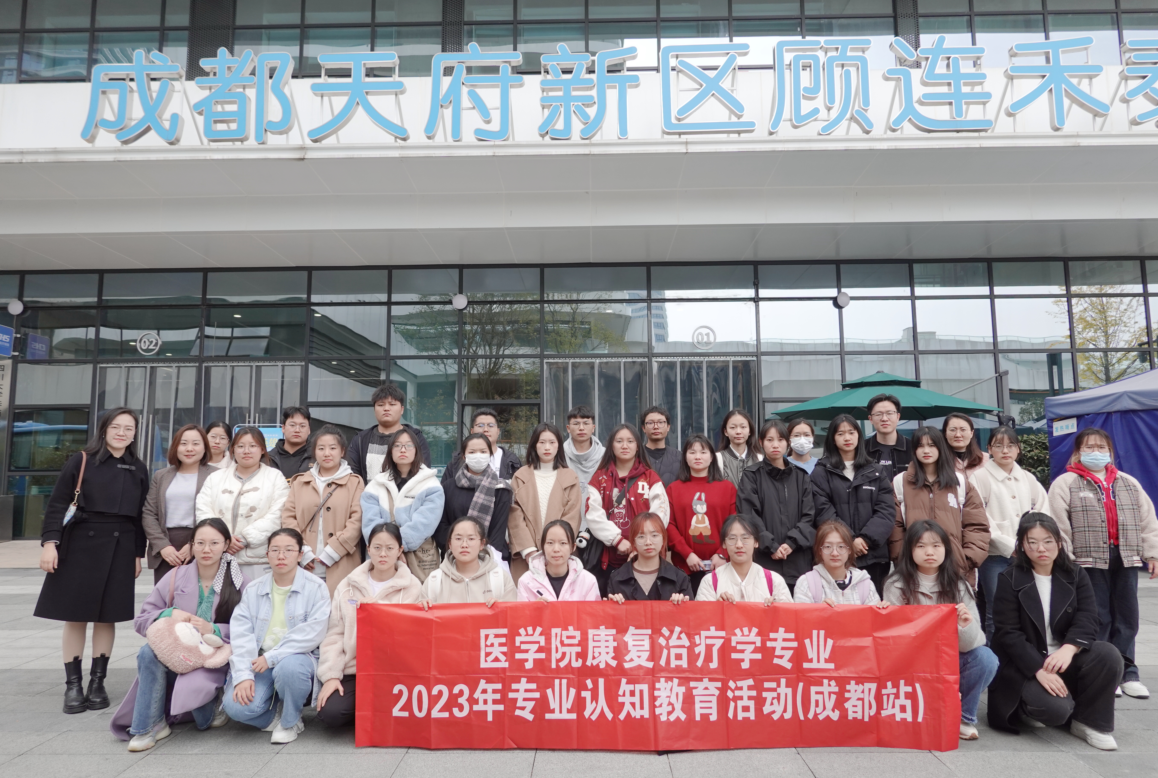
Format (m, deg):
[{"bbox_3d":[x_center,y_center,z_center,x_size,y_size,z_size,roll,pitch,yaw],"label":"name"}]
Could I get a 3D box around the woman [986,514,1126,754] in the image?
[{"bbox_3d":[2.361,1.164,3.892,0.660,1.066,0.680,-2,-6,15],"label":"woman"}]

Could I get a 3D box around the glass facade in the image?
[{"bbox_3d":[-0.137,0.145,14.055,21.026,4.951,0.300,-1,-6,1],"label":"glass facade"}]

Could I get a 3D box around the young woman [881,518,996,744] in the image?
[{"bbox_3d":[1.854,1.196,4.027,0.580,1.026,0.600,-1,-6,9],"label":"young woman"}]

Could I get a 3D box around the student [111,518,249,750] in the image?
[{"bbox_3d":[-2.016,1.209,3.997,0.660,1.076,0.700,0,-6,-7],"label":"student"}]

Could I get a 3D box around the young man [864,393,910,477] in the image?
[{"bbox_3d":[2.134,0.920,5.304,0.520,1.791,0.340,-2,-6,13],"label":"young man"}]

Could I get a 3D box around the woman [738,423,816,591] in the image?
[{"bbox_3d":[1.267,0.989,4.889,0.510,1.589,0.340,-1,-6,5],"label":"woman"}]

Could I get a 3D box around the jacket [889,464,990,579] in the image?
[{"bbox_3d":[2.212,0.844,4.796,0.610,0.770,0.400,-3,-6,23],"label":"jacket"}]

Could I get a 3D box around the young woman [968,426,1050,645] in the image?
[{"bbox_3d":[2.659,1.000,4.805,0.520,1.544,0.340,-2,-6,15],"label":"young woman"}]

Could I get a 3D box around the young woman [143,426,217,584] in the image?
[{"bbox_3d":[-2.401,1.012,4.704,0.500,1.599,0.340,1,-6,-13],"label":"young woman"}]

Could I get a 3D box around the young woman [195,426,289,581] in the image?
[{"bbox_3d":[-2.041,1.014,4.682,0.550,1.579,0.370,1,-6,-10],"label":"young woman"}]

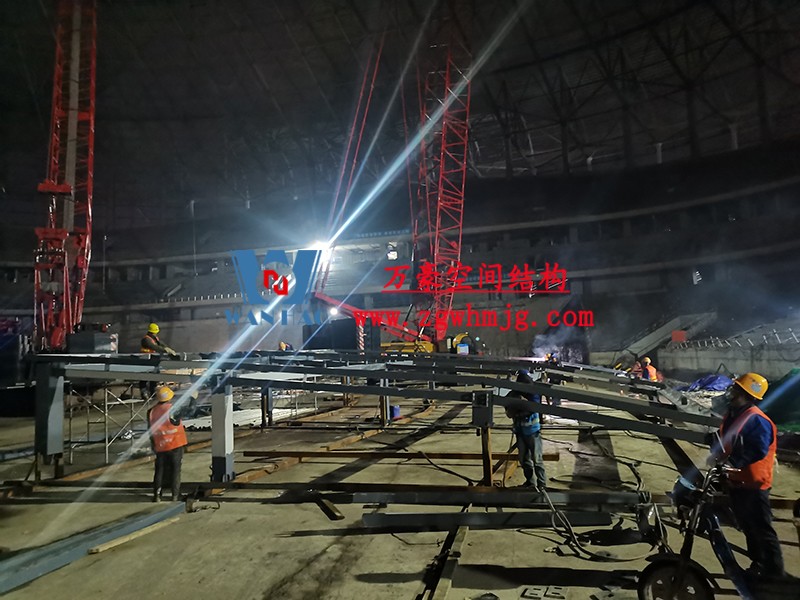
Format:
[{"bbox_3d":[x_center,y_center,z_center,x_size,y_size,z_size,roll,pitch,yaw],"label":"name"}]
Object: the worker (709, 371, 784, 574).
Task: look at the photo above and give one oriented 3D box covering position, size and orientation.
[{"bbox_3d":[3.091,1.537,5.358,0.560,1.770,0.480,-2,-4,13],"label":"worker"}]

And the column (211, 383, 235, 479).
[{"bbox_3d":[-2.775,2.063,9.374,0.250,1.510,0.250,-3,-4,19],"label":"column"}]

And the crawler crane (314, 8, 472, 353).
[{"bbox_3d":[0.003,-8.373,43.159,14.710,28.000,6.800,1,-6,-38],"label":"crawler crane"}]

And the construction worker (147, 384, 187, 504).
[{"bbox_3d":[-3.335,2.010,8.618,0.540,1.640,0.460,-4,-4,27],"label":"construction worker"}]

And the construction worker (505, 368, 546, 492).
[{"bbox_3d":[1.818,1.830,8.672,0.480,1.720,0.500,-2,-4,11],"label":"construction worker"}]

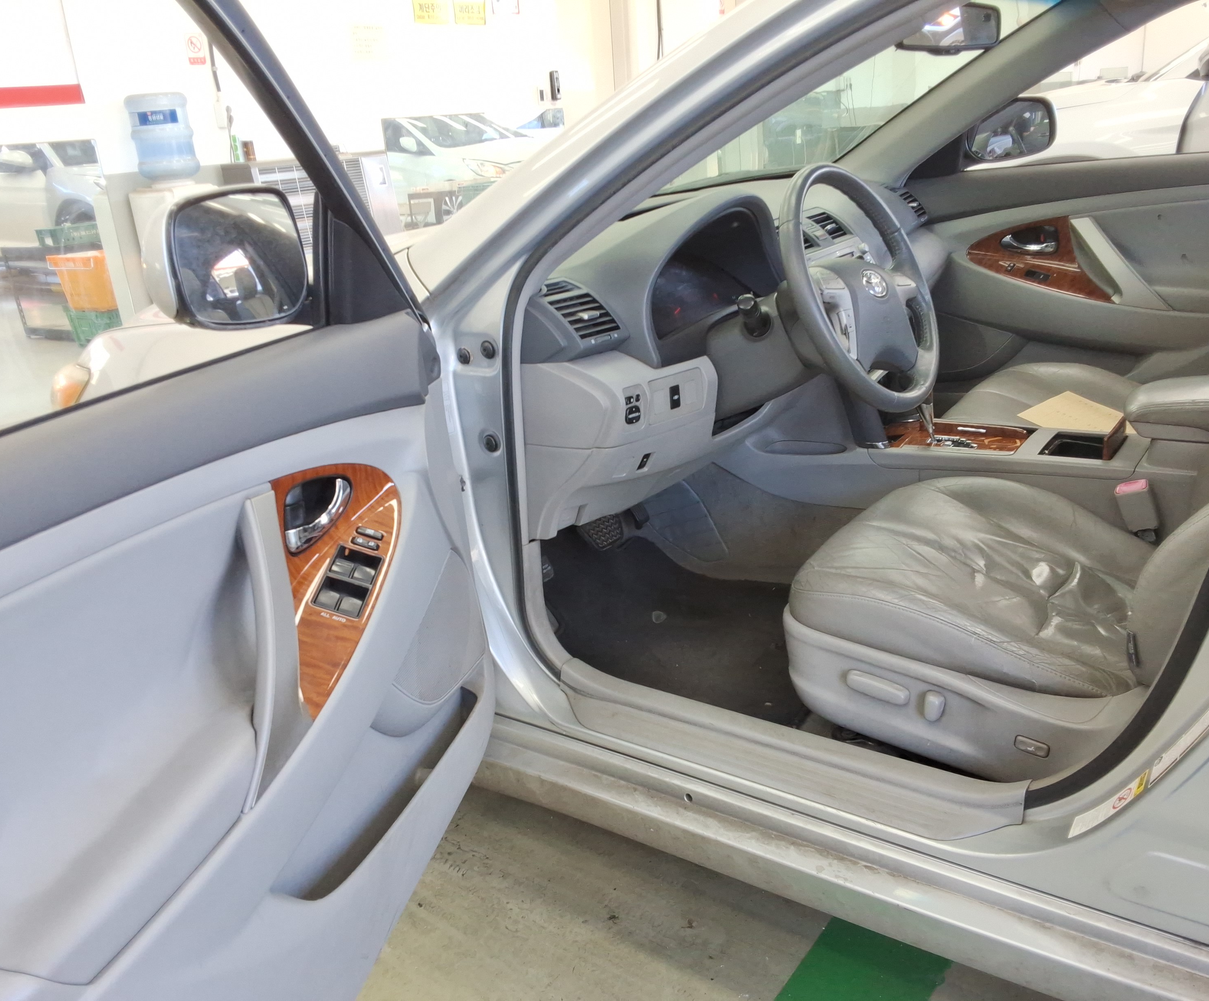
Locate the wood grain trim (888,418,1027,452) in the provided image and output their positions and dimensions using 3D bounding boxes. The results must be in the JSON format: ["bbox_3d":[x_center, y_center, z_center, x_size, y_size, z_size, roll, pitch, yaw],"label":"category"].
[{"bbox_3d":[0.626,-0.109,1.978,0.270,0.038,0.170,8,24,35],"label":"wood grain trim"}]

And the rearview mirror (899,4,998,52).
[{"bbox_3d":[0.562,-0.773,1.753,0.240,0.068,0.040,-19,23,-32],"label":"rearview mirror"}]

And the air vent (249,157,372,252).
[{"bbox_3d":[-1.467,-1.509,5.491,0.060,0.405,0.689,8,24,35],"label":"air vent"}]

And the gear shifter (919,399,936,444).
[{"bbox_3d":[0.589,-0.163,1.979,0.065,0.130,0.045,8,24,35],"label":"gear shifter"}]

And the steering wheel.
[{"bbox_3d":[0.363,-0.306,1.609,0.100,0.380,0.385,-21,5,42],"label":"steering wheel"}]

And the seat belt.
[{"bbox_3d":[0.840,0.017,1.704,0.046,0.098,0.032,-19,7,41],"label":"seat belt"}]

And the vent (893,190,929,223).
[{"bbox_3d":[0.719,-0.687,2.526,0.055,0.087,0.110,8,24,35],"label":"vent"}]

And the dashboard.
[{"bbox_3d":[0.230,-0.400,2.164,0.550,0.470,1.430,8,24,35],"label":"dashboard"}]

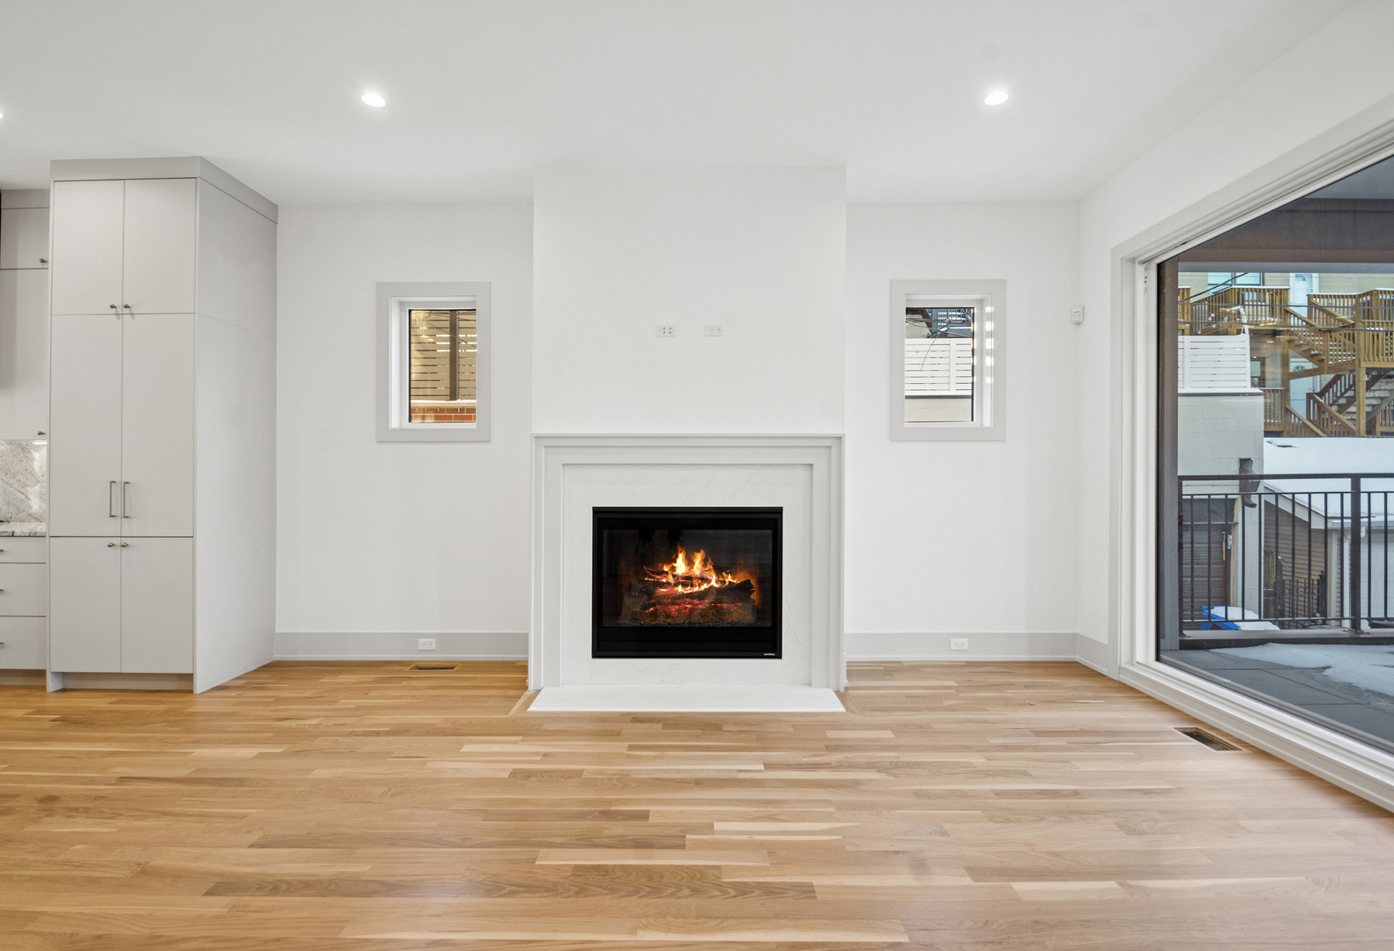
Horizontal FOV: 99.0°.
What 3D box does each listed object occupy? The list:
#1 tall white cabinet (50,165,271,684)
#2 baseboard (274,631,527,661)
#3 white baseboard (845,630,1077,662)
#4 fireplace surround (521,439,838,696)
[{"bbox_3d":[-3.240,-0.290,3.678,0.850,3.050,0.605,0,0,0],"label":"tall white cabinet"},{"bbox_3d":[-1.925,1.136,3.962,1.770,0.190,0.030,0,0,0],"label":"baseboard"},{"bbox_3d":[1.735,1.138,3.962,1.600,0.190,0.030,0,0,0],"label":"white baseboard"},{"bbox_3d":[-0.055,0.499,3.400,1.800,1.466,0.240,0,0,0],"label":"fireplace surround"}]

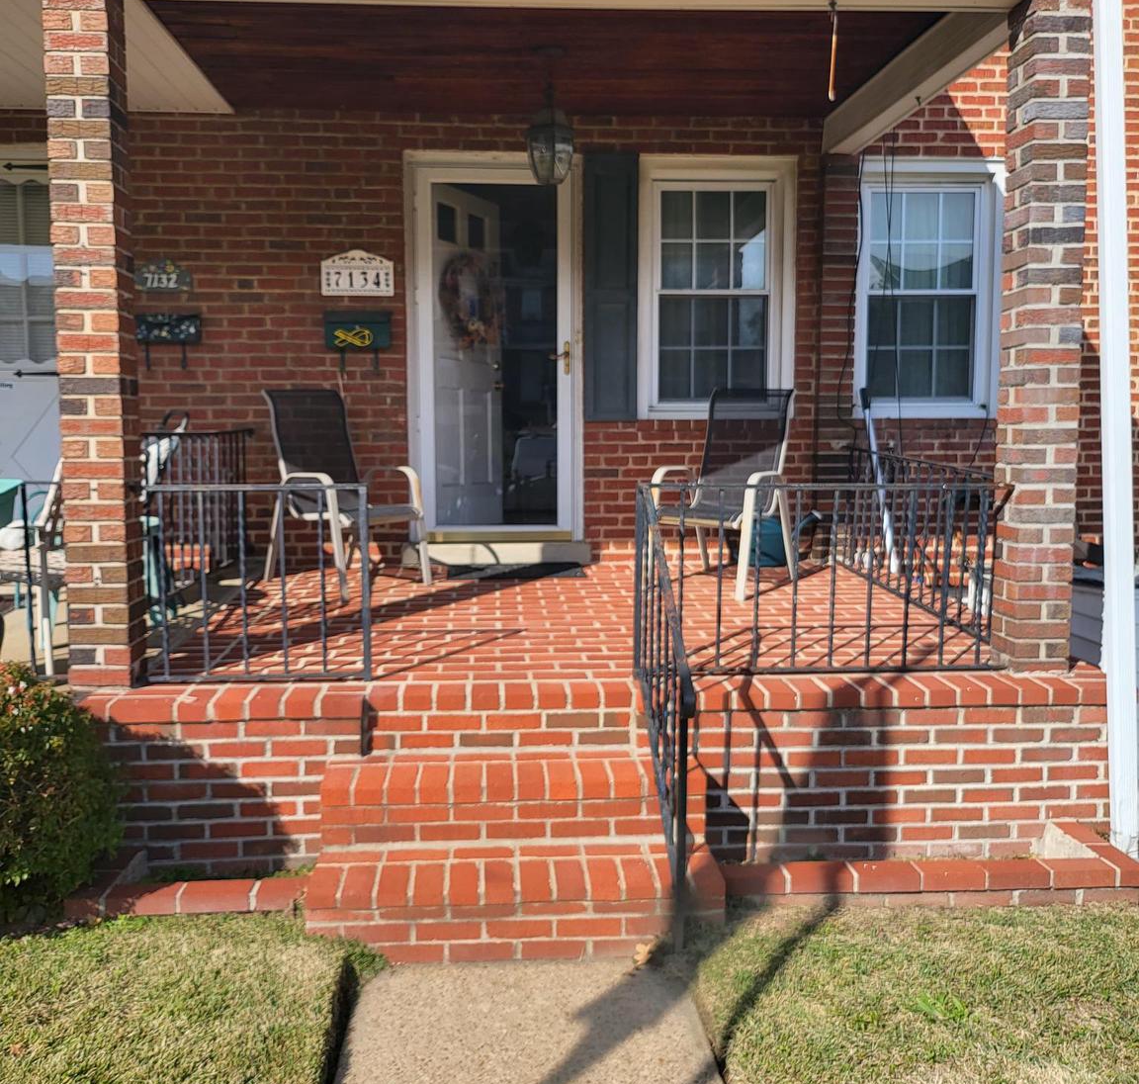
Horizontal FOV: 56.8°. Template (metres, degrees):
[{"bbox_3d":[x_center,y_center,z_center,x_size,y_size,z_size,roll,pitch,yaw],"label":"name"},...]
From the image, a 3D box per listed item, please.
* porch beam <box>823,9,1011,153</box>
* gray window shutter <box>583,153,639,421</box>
[{"bbox_3d":[1.575,-2.108,4.787,0.192,0.186,2.233,0,8,-3],"label":"porch beam"},{"bbox_3d":[0.234,-1.408,5.847,0.305,1.465,0.040,-1,4,-4],"label":"gray window shutter"}]

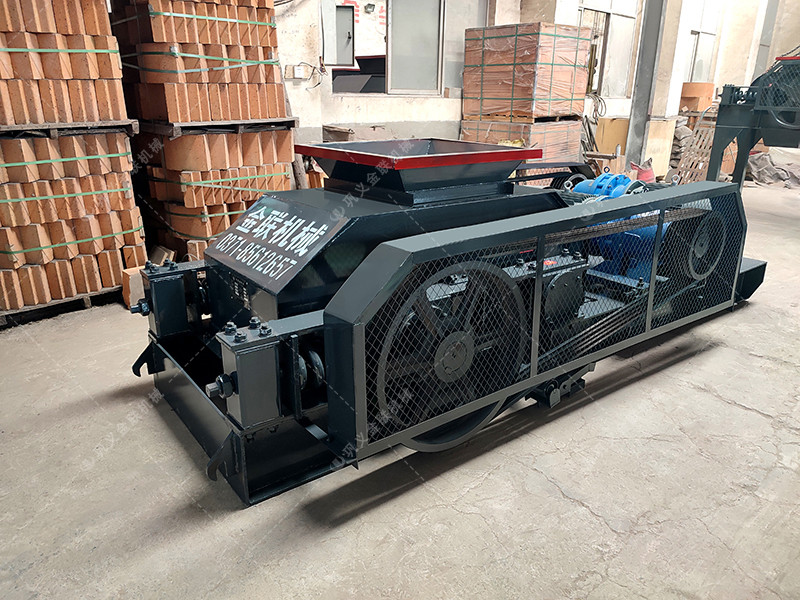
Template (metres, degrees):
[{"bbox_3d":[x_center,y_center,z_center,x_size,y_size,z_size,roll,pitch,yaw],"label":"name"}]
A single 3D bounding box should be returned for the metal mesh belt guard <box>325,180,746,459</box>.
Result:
[{"bbox_3d":[0.737,-0.053,2.320,2.230,0.620,0.158,-14,24,-32],"label":"metal mesh belt guard"}]

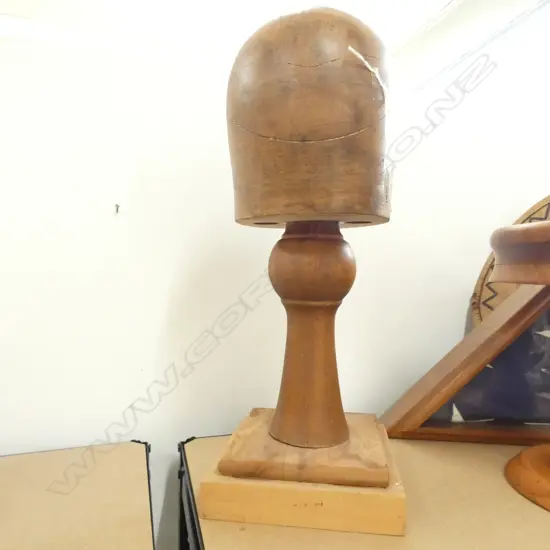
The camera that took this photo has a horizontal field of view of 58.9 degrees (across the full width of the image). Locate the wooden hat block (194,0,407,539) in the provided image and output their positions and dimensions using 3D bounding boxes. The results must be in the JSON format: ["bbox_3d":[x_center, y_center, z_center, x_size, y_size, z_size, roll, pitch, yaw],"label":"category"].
[{"bbox_3d":[0.044,-0.033,0.583,0.198,0.554,0.225,1,0,8],"label":"wooden hat block"}]

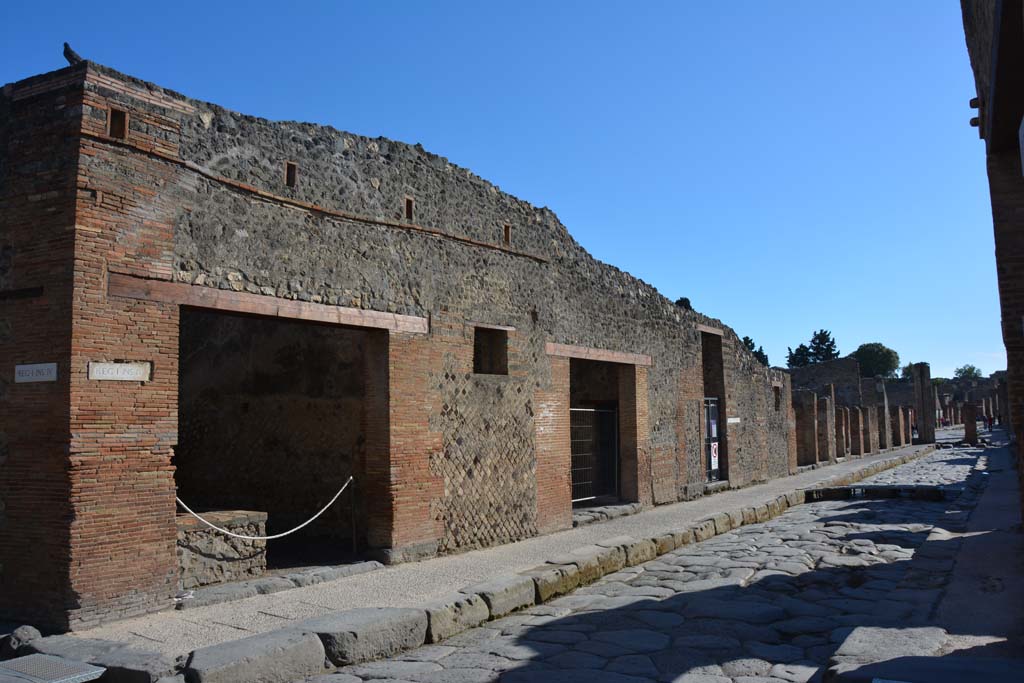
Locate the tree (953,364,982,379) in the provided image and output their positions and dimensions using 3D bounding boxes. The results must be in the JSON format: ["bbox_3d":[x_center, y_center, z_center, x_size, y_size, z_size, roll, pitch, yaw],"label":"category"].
[{"bbox_3d":[77.321,8.128,129.647,4.400,8.000,4.400,-4,-6,30],"label":"tree"}]

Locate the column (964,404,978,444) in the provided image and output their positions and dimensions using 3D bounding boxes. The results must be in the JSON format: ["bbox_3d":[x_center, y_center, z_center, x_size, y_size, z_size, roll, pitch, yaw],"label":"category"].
[{"bbox_3d":[34.622,6.267,58.000,0.850,3.050,0.850,-4,-6,34],"label":"column"}]

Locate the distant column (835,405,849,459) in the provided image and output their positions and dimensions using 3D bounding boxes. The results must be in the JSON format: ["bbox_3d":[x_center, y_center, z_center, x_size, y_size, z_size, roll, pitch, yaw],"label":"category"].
[{"bbox_3d":[13.253,3.649,30.898,0.380,2.058,0.500,-4,-6,36],"label":"distant column"}]

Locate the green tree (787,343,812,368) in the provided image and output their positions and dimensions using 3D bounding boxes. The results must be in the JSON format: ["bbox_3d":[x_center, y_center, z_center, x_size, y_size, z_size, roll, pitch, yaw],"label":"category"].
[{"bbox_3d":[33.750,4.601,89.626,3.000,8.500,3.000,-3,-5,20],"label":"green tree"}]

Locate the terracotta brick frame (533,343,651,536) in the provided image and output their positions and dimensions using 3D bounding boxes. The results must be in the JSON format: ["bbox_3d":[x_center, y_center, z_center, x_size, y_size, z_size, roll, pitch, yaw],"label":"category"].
[{"bbox_3d":[1.364,1.555,13.290,0.450,2.870,4.200,-4,-6,34],"label":"terracotta brick frame"}]

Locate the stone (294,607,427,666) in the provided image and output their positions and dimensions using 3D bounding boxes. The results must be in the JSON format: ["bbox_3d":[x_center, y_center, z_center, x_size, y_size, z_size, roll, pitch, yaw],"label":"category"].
[{"bbox_3d":[-1.440,2.880,7.500,0.520,0.350,1.200,-4,-6,36],"label":"stone"}]

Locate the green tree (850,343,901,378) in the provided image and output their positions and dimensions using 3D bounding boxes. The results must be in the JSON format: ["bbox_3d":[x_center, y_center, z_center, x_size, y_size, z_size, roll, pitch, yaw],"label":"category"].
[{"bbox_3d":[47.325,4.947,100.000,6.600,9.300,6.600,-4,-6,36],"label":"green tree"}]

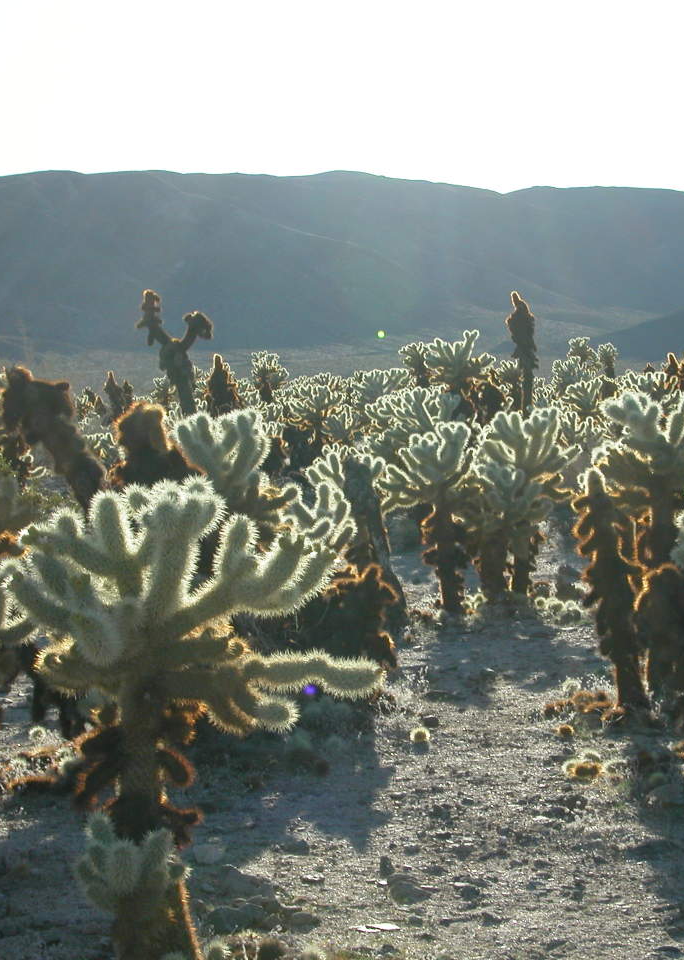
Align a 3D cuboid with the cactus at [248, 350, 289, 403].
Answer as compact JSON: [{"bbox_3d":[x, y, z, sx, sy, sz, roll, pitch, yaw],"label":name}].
[{"bbox_3d":[-1.385,-1.913,46.000,0.760,1.080,0.720,0,2,0],"label":"cactus"}]

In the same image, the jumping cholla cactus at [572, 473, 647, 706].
[{"bbox_3d":[1.184,0.480,10.800,0.330,1.070,0.300,0,3,0],"label":"jumping cholla cactus"}]

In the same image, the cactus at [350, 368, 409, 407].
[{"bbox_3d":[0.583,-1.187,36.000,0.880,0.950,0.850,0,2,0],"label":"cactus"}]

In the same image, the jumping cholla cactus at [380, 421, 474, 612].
[{"bbox_3d":[0.455,0.194,13.000,0.506,1.002,0.500,0,3,0],"label":"jumping cholla cactus"}]

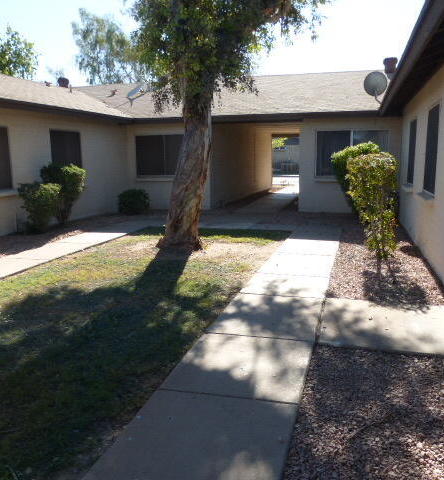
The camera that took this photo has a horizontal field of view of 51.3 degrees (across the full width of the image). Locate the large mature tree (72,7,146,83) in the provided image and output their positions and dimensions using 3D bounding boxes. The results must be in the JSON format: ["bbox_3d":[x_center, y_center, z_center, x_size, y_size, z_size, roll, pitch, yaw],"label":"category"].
[{"bbox_3d":[-7.655,-10.421,33.179,7.200,11.600,7.200,2,11,16],"label":"large mature tree"}]

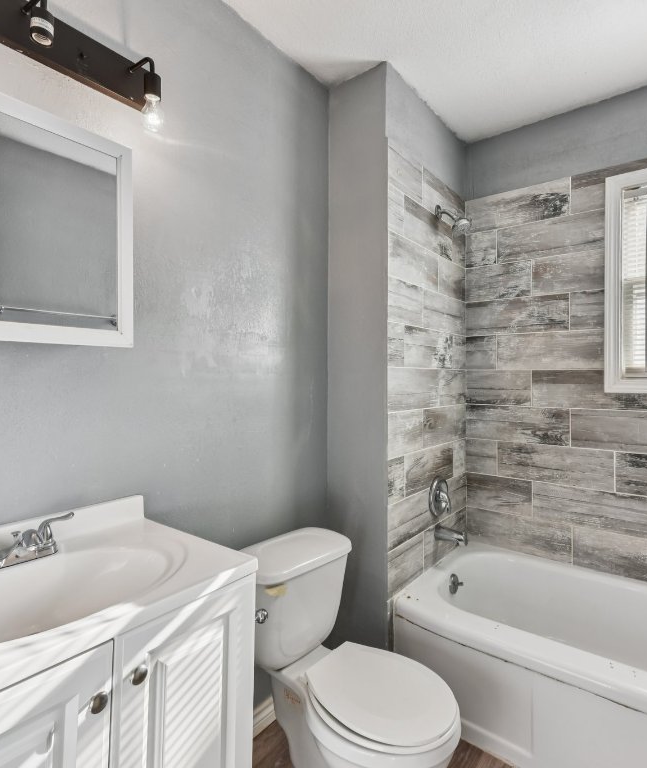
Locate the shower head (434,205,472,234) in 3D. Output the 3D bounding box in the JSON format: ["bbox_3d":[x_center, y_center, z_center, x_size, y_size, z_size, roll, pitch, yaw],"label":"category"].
[{"bbox_3d":[0.581,-0.731,1.987,0.150,0.155,0.087,0,1,39],"label":"shower head"}]

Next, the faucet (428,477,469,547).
[{"bbox_3d":[0.577,0.570,2.000,0.140,0.288,0.174,0,1,39],"label":"faucet"}]

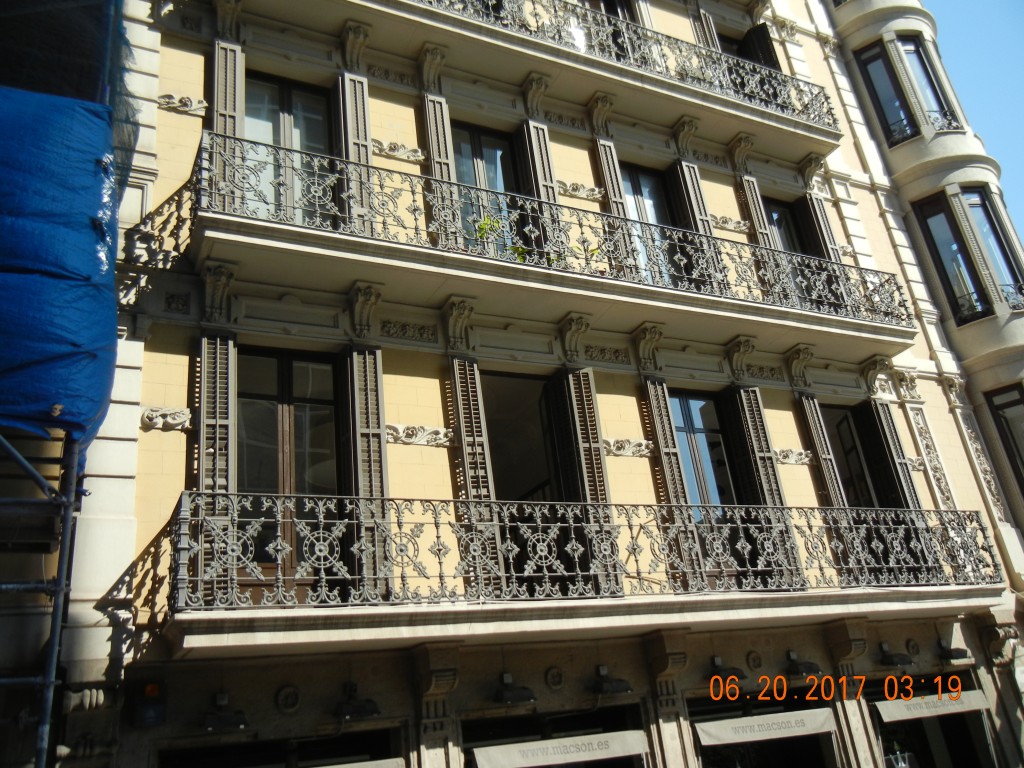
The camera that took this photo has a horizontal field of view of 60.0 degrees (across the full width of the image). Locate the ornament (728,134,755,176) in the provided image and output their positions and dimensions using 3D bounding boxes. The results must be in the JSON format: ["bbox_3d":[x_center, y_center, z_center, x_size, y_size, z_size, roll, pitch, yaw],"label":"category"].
[{"bbox_3d":[3.915,-3.837,14.834,0.331,0.593,0.300,6,-27,-27],"label":"ornament"}]

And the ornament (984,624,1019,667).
[{"bbox_3d":[7.030,3.725,12.651,0.440,0.460,0.360,5,-28,-28],"label":"ornament"}]

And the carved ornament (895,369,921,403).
[{"bbox_3d":[6.342,0.024,14.148,0.420,0.490,0.190,5,-27,-27],"label":"carved ornament"}]

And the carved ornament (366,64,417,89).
[{"bbox_3d":[-1.663,-4.262,12.295,0.700,0.215,0.070,5,-27,-27],"label":"carved ornament"}]

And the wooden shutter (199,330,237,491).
[{"bbox_3d":[-2.844,0.793,8.562,0.315,2.940,0.100,5,-27,-27],"label":"wooden shutter"}]

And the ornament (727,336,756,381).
[{"bbox_3d":[3.350,-0.330,12.664,0.308,0.593,0.300,6,-27,-27],"label":"ornament"}]

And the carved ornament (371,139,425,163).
[{"bbox_3d":[-1.481,-3.005,11.442,0.790,0.230,0.110,5,-27,-27],"label":"carved ornament"}]

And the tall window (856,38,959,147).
[{"bbox_3d":[7.807,-5.788,17.495,1.390,2.600,0.360,-11,-24,7],"label":"tall window"}]

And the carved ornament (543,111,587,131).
[{"bbox_3d":[0.816,-4.041,13.557,0.720,0.260,0.060,5,-28,-28],"label":"carved ornament"}]

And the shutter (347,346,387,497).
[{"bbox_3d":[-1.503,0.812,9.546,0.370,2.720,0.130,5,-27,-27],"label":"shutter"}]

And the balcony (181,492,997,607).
[{"bbox_3d":[1.838,2.000,10.285,10.900,1.030,0.760,5,-28,-28],"label":"balcony"}]

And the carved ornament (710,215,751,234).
[{"bbox_3d":[3.495,-2.520,14.033,0.824,0.246,0.092,6,-27,-27],"label":"carved ornament"}]

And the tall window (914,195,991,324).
[{"bbox_3d":[7.959,-2.285,16.072,0.610,2.660,0.120,-18,-26,19],"label":"tall window"}]

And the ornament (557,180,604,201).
[{"bbox_3d":[1.022,-2.828,13.025,0.810,0.230,0.100,5,-27,-27],"label":"ornament"}]

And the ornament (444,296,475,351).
[{"bbox_3d":[-0.636,-0.711,10.790,0.300,0.620,0.350,5,-27,-27],"label":"ornament"}]

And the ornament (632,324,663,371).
[{"bbox_3d":[1.902,-0.497,12.007,0.340,0.580,0.350,5,-28,-28],"label":"ornament"}]

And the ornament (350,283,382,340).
[{"bbox_3d":[-1.637,-0.803,10.071,0.316,0.585,0.300,6,-27,-27],"label":"ornament"}]

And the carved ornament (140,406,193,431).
[{"bbox_3d":[-3.349,0.324,8.652,0.500,0.250,0.120,5,-28,-28],"label":"carved ornament"}]

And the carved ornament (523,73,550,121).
[{"bbox_3d":[0.407,-4.185,13.018,0.316,0.601,0.300,6,-27,-27],"label":"carved ornament"}]

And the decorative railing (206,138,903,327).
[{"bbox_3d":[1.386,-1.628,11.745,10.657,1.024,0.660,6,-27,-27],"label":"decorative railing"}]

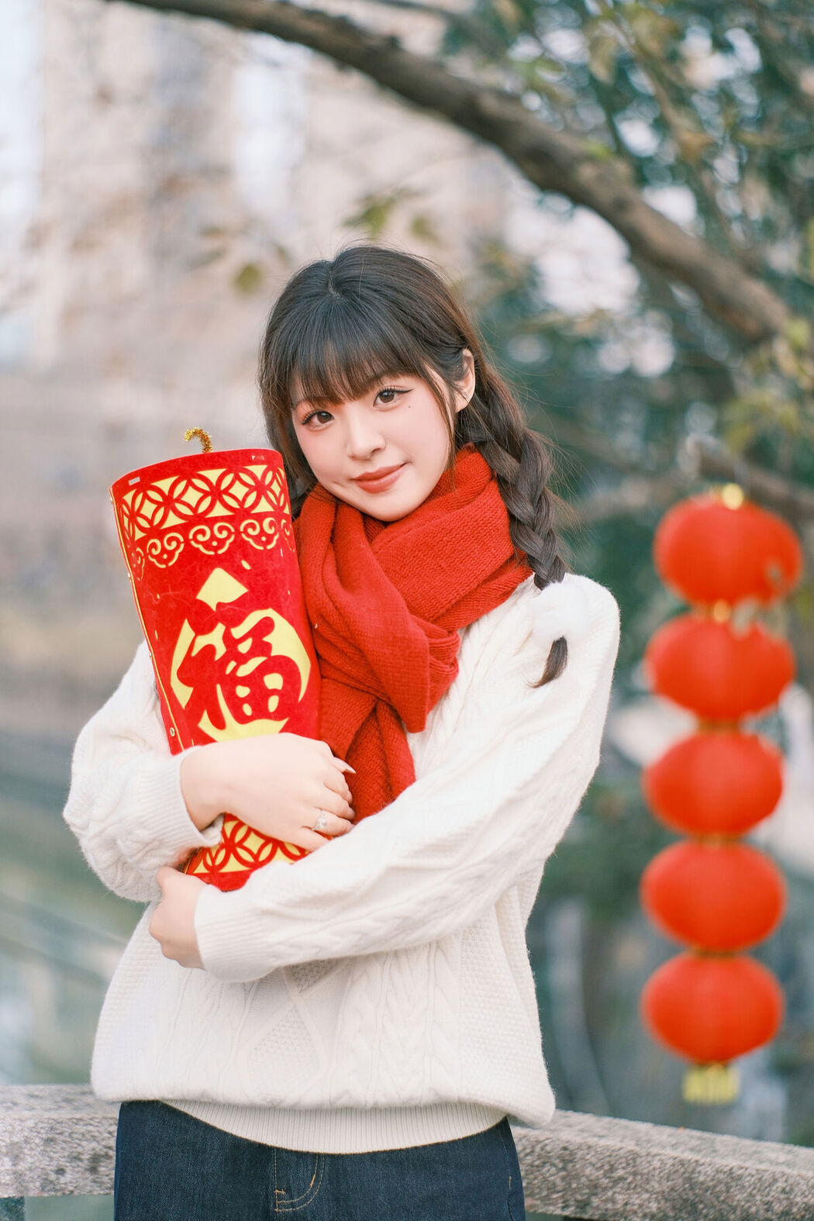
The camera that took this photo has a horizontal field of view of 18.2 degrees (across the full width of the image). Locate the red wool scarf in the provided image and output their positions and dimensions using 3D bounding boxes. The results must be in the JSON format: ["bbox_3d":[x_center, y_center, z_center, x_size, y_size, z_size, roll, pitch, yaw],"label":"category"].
[{"bbox_3d":[0.003,0.030,2.190,0.215,0.345,0.235,1,1,6],"label":"red wool scarf"}]

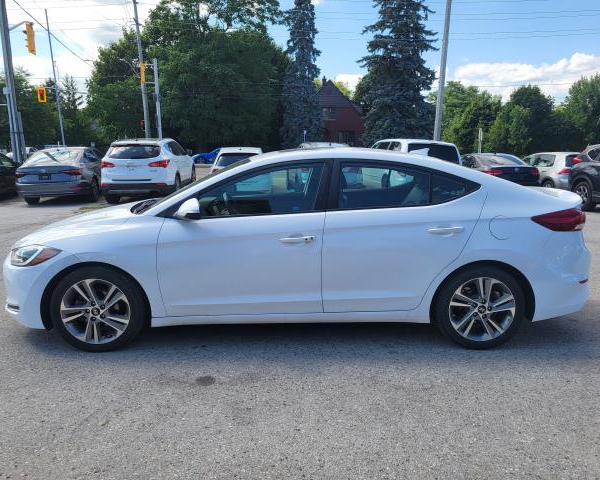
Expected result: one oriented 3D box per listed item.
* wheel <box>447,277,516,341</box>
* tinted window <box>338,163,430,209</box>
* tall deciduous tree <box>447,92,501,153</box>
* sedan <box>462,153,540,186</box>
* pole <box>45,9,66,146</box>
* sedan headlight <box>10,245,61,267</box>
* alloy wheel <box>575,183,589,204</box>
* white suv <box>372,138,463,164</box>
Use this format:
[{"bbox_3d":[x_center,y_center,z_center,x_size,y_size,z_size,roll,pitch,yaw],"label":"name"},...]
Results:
[{"bbox_3d":[1.283,0.477,3.462,0.465,0.465,0.200,0,10,-1],"label":"wheel"},{"bbox_3d":[0.593,-0.387,3.355,0.660,0.320,0.050,0,-2,-1],"label":"tinted window"},{"bbox_3d":[16.890,-10.817,46.796,5.600,7.400,5.500,3,11,16],"label":"tall deciduous tree"},{"bbox_3d":[6.336,-2.295,16.837,1.820,1.440,4.720,-1,10,-5],"label":"sedan"},{"bbox_3d":[-17.391,-10.590,34.668,0.300,11.300,0.300,0,10,0],"label":"pole"},{"bbox_3d":[-1.878,0.099,3.440,0.490,0.160,0.380,0,10,-1],"label":"sedan headlight"},{"bbox_3d":[6.972,-1.085,11.721,0.210,0.490,0.490,-1,10,-5],"label":"alloy wheel"},{"bbox_3d":[3.338,-2.271,15.386,1.870,1.760,4.700,-1,10,-4],"label":"white suv"}]

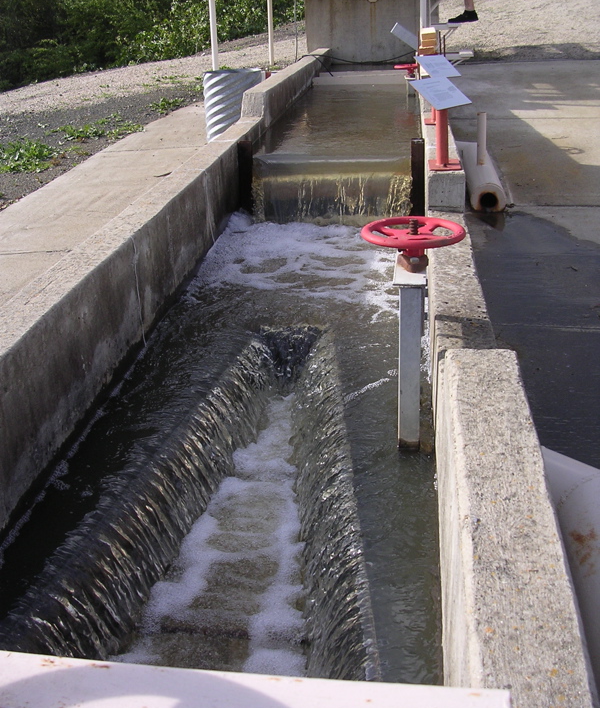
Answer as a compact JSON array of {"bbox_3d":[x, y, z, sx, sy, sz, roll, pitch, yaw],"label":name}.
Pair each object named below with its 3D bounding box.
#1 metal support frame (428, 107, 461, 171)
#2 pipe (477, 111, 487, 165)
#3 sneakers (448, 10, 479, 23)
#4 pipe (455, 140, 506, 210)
[{"bbox_3d":[0.597,-0.905,3.598,0.126,0.259,0.190,0,23,7],"label":"metal support frame"},{"bbox_3d":[0.875,-1.029,4.202,0.044,0.242,0.044,0,23,7],"label":"pipe"},{"bbox_3d":[1.566,-3.229,8.400,0.290,0.115,0.105,0,23,7],"label":"sneakers"},{"bbox_3d":[0.894,-0.873,4.341,0.155,0.155,0.968,0,23,7],"label":"pipe"}]

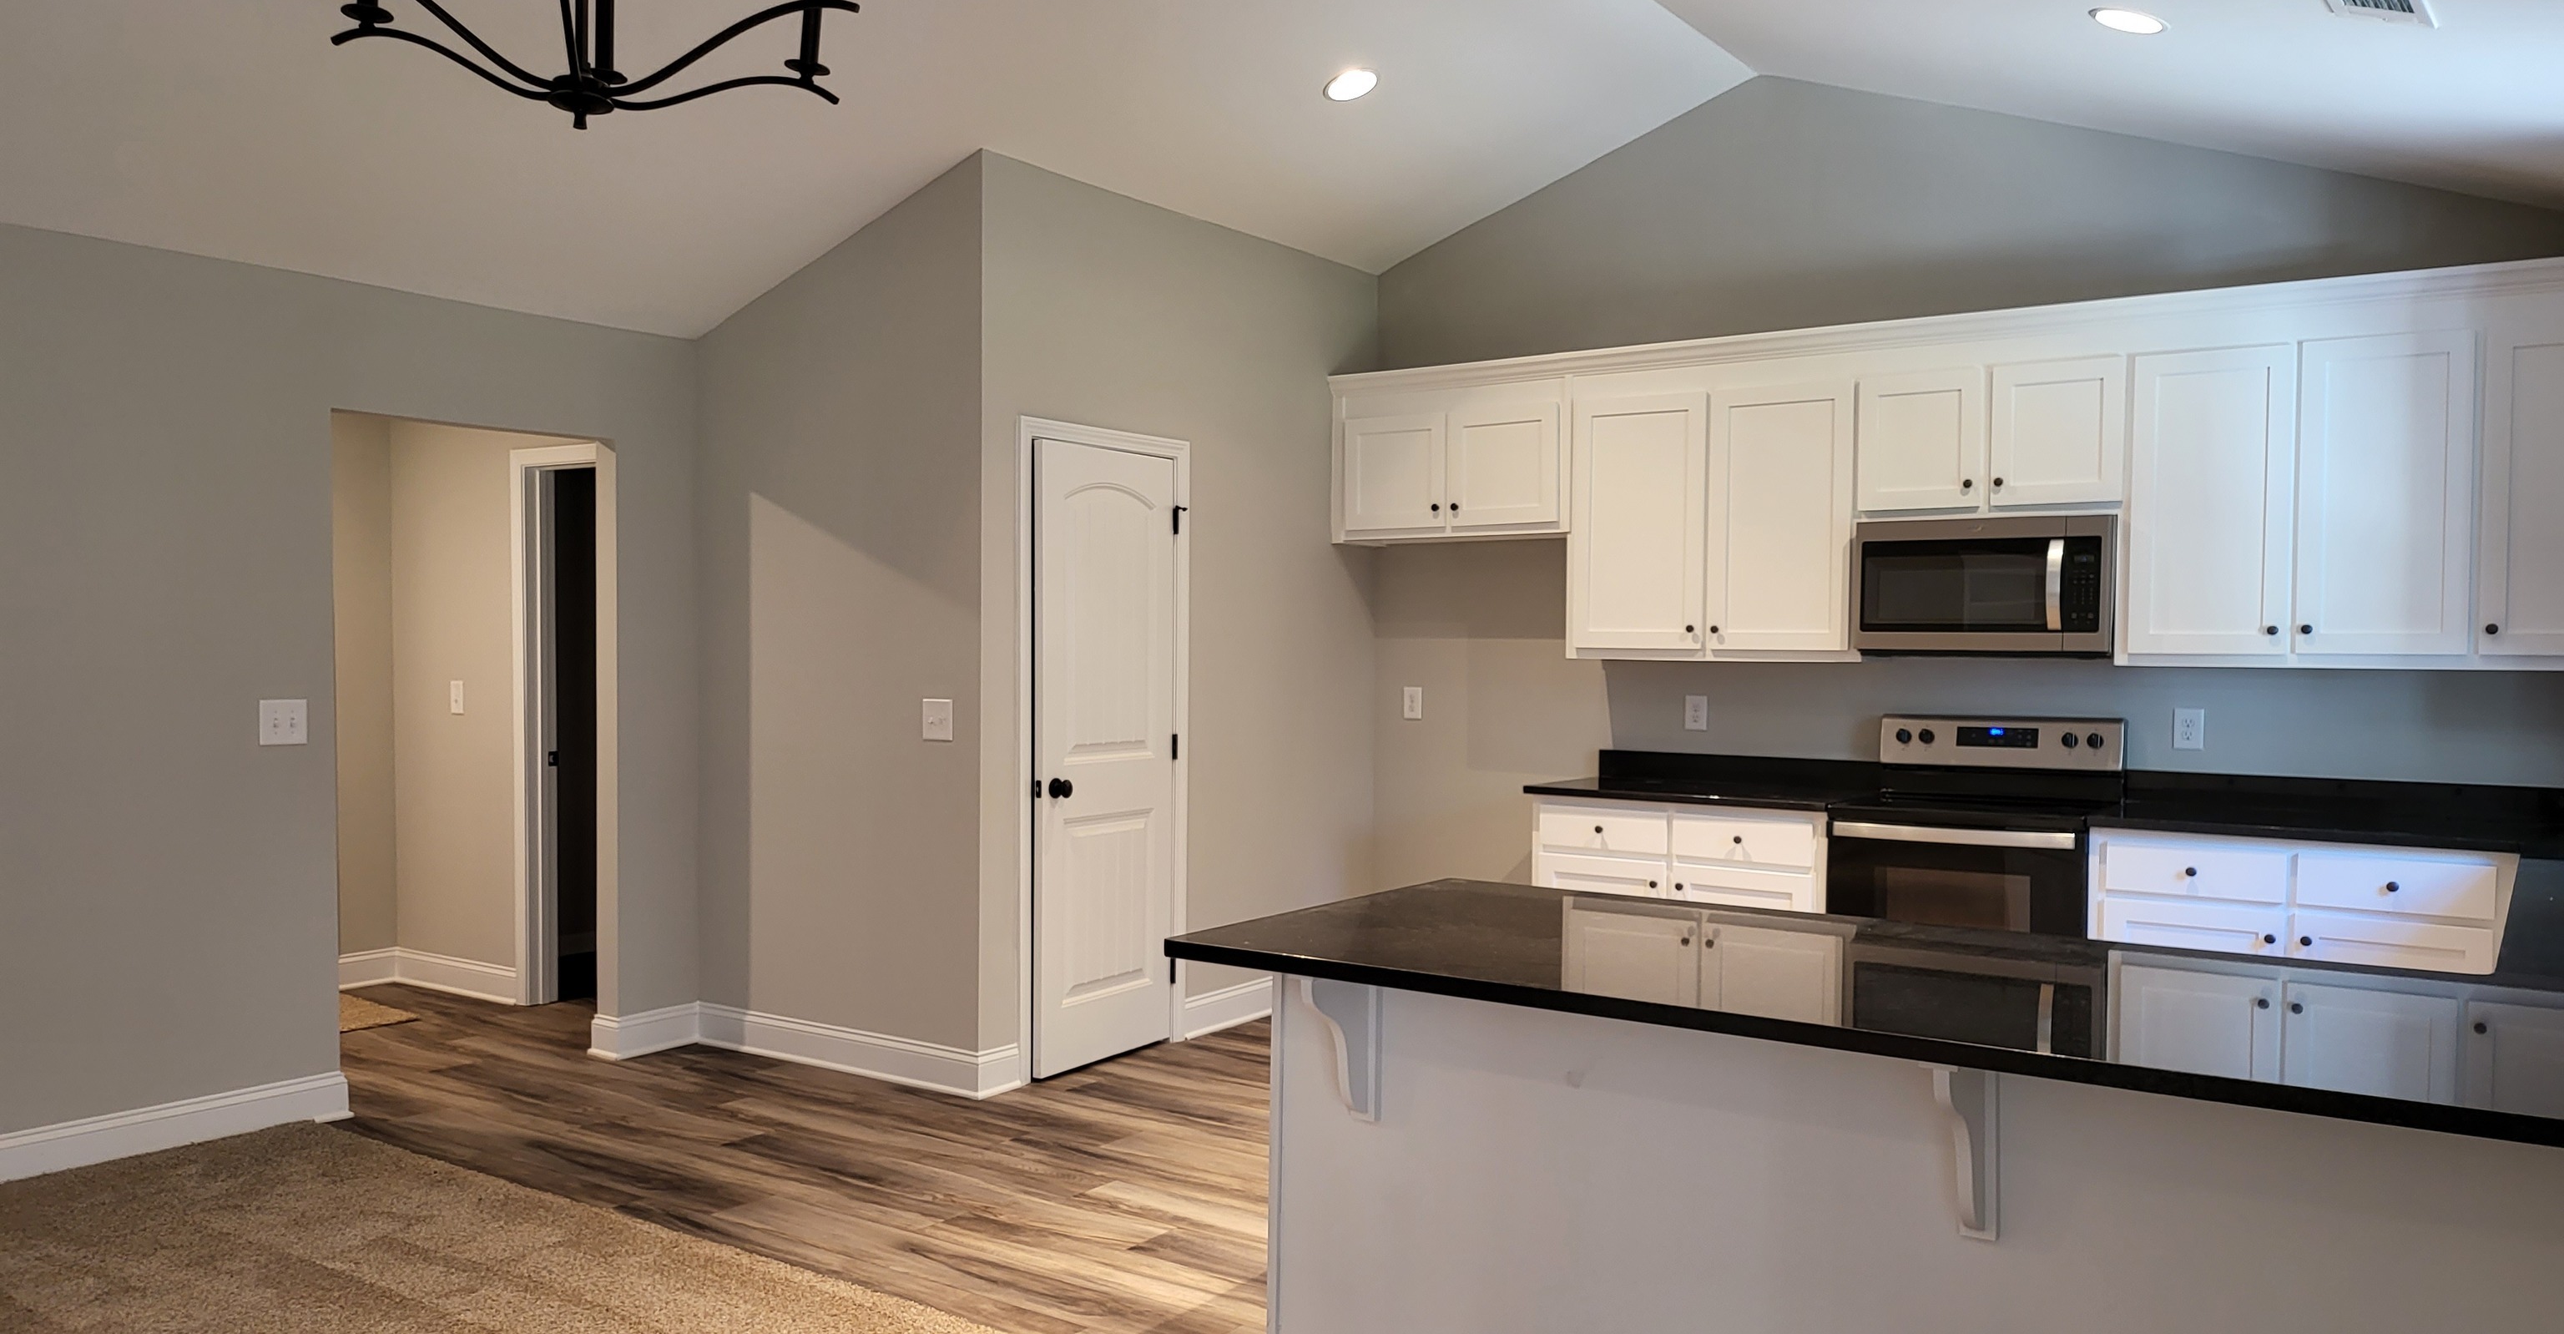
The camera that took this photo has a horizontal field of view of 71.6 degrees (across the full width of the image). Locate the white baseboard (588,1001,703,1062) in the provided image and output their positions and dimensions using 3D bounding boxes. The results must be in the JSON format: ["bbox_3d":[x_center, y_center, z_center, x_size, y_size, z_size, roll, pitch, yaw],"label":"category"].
[{"bbox_3d":[-2.181,1.237,6.101,0.160,0.140,0.335,1,1,35],"label":"white baseboard"}]

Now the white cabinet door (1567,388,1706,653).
[{"bbox_3d":[1.250,-0.509,6.264,0.492,0.892,0.020,1,1,35],"label":"white cabinet door"}]

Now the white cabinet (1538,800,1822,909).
[{"bbox_3d":[1.488,0.897,6.250,1.049,0.874,0.621,1,1,35],"label":"white cabinet"}]

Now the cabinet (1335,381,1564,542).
[{"bbox_3d":[0.717,-0.780,6.934,1.027,0.567,0.339,1,1,35],"label":"cabinet"}]

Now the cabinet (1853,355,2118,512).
[{"bbox_3d":[2.302,-0.711,5.718,0.785,0.480,0.340,1,1,35],"label":"cabinet"}]

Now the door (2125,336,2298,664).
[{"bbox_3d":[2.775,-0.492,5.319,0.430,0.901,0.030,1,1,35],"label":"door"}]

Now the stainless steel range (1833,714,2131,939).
[{"bbox_3d":[2.224,0.760,5.698,0.756,1.171,0.671,1,1,35],"label":"stainless steel range"}]

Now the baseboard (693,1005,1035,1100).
[{"bbox_3d":[-1.440,1.251,5.926,1.383,0.147,0.193,1,1,35],"label":"baseboard"}]

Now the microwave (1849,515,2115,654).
[{"bbox_3d":[2.317,-0.255,5.779,0.758,0.423,0.435,1,1,35],"label":"microwave"}]

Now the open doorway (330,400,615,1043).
[{"bbox_3d":[-2.530,0.285,5.579,0.130,2.060,0.935,1,1,35],"label":"open doorway"}]

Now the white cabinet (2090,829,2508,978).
[{"bbox_3d":[2.935,0.905,5.125,1.030,0.876,0.630,1,1,35],"label":"white cabinet"}]

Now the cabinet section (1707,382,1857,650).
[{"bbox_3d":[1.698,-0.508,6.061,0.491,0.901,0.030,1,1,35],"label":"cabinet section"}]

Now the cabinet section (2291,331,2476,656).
[{"bbox_3d":[3.085,-0.480,4.978,0.420,0.892,0.020,1,1,35],"label":"cabinet section"}]

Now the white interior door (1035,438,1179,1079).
[{"bbox_3d":[-0.586,0.286,5.885,0.035,2.030,0.705,1,1,32],"label":"white interior door"}]

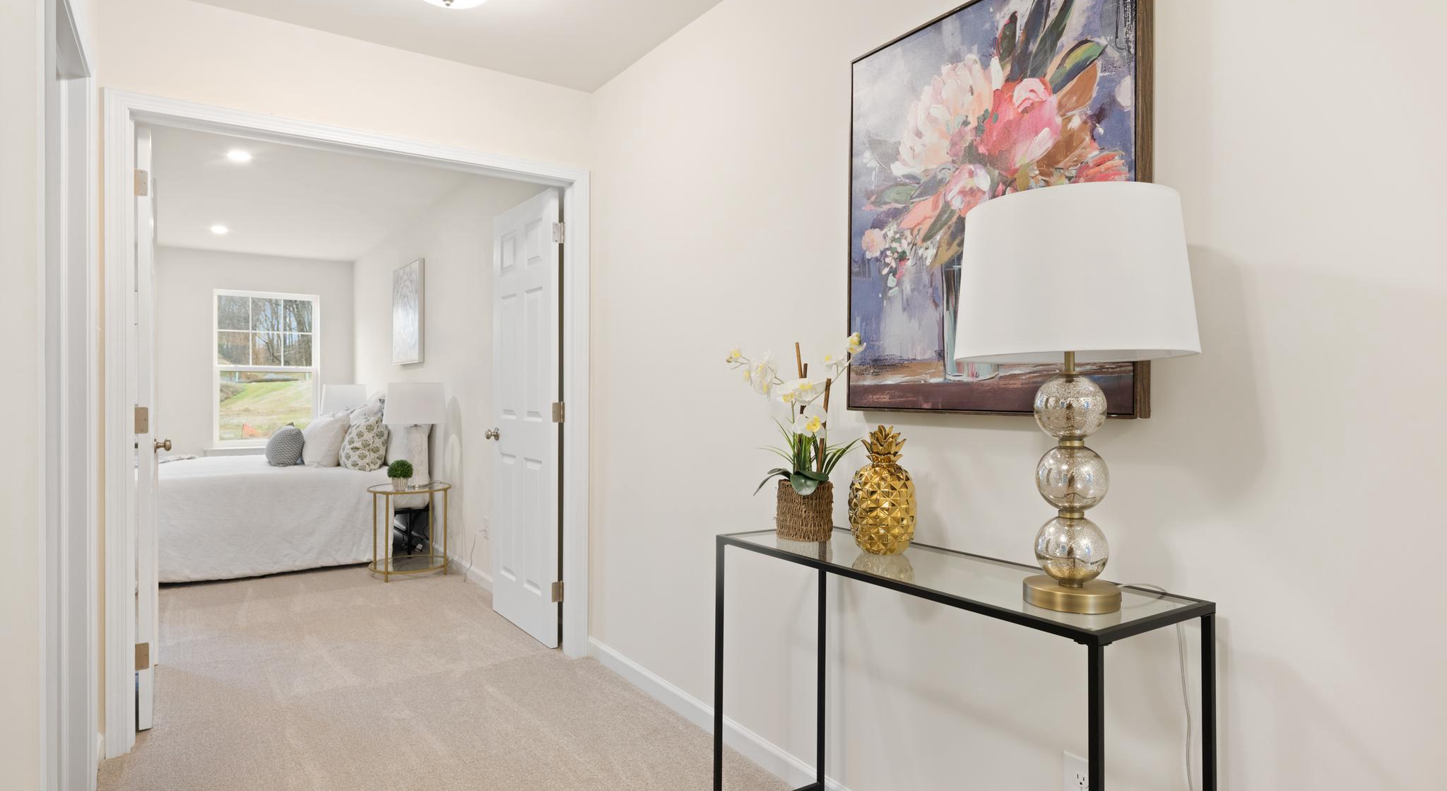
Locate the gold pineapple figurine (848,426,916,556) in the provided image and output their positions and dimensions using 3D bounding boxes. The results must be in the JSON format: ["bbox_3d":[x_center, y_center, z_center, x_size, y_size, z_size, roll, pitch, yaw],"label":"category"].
[{"bbox_3d":[0.353,0.208,1.691,0.150,0.272,0.150,0,0,0],"label":"gold pineapple figurine"}]

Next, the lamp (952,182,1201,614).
[{"bbox_3d":[0.583,0.016,1.286,0.373,0.660,0.373,0,0,-36],"label":"lamp"}]

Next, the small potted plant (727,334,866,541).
[{"bbox_3d":[0.184,0.104,1.852,0.240,0.480,0.330,0,0,-36],"label":"small potted plant"}]

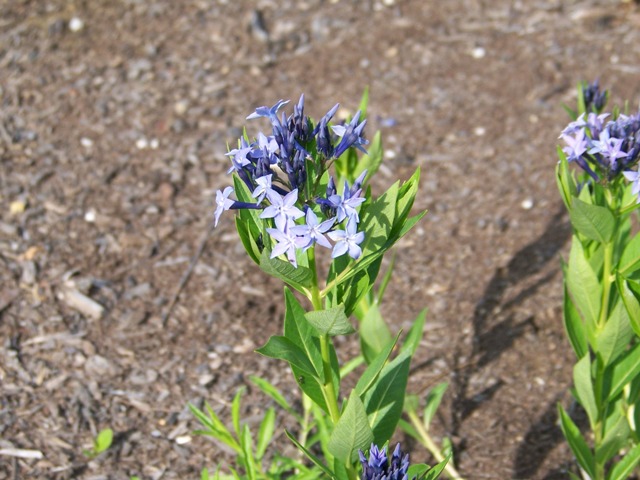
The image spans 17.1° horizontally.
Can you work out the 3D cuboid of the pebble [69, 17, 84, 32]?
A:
[{"bbox_3d":[-0.212,-0.187,1.850,0.013,0.011,0.012,0,32,0],"label":"pebble"}]

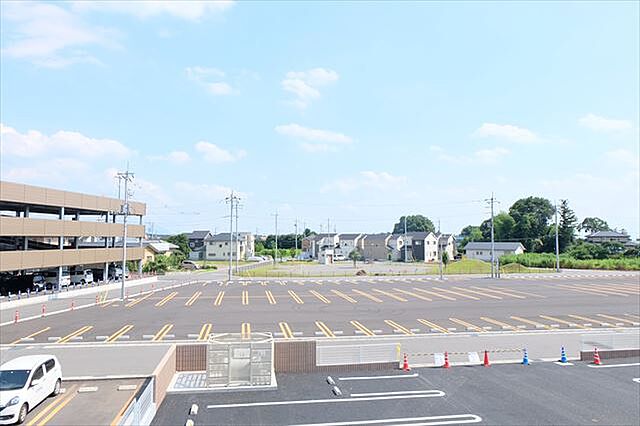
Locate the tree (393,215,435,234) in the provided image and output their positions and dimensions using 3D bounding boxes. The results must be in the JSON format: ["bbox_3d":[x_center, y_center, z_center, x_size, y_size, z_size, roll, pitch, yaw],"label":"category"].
[{"bbox_3d":[35.030,8.419,159.483,15.760,15.747,15.760,0,-4,12],"label":"tree"}]

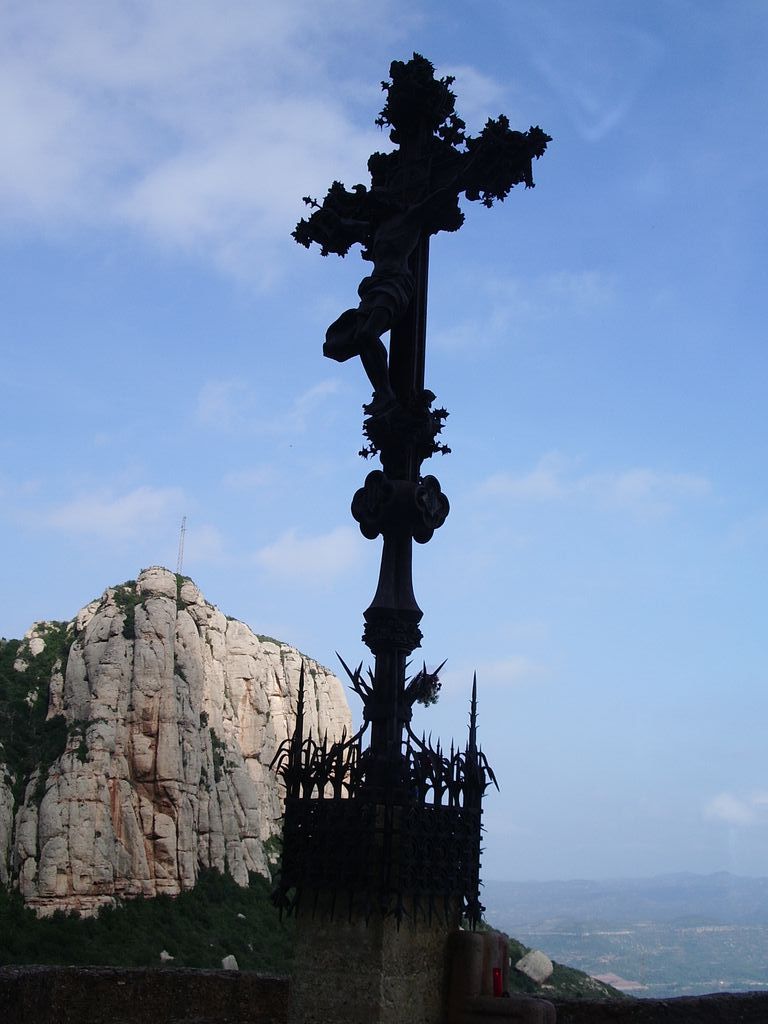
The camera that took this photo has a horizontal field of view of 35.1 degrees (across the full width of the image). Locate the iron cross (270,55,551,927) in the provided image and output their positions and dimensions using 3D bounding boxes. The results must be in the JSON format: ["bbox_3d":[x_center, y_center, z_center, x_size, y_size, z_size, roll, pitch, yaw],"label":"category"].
[{"bbox_3d":[0.084,-0.457,8.096,2.325,6.098,1.101,-10,-20,38],"label":"iron cross"}]

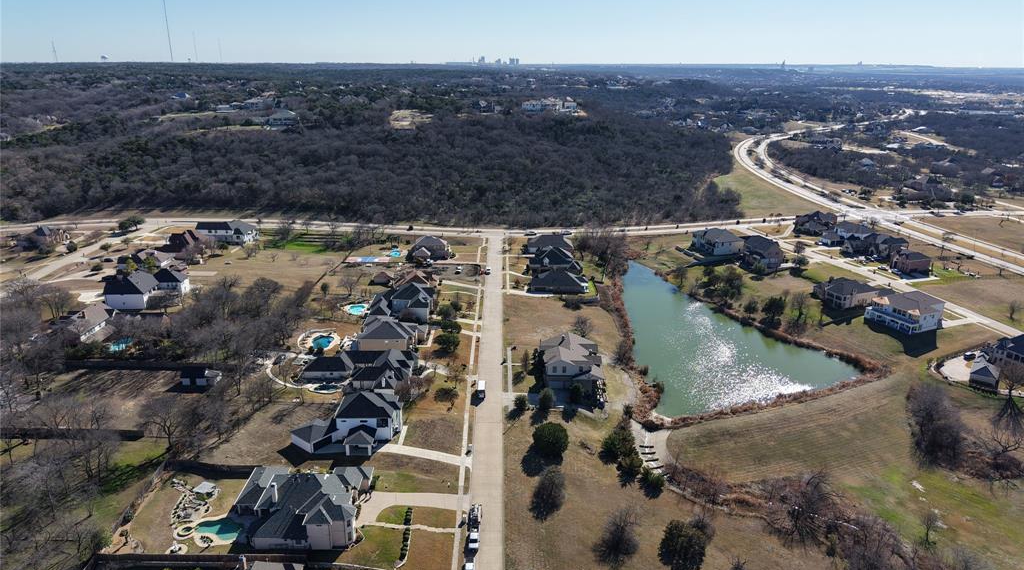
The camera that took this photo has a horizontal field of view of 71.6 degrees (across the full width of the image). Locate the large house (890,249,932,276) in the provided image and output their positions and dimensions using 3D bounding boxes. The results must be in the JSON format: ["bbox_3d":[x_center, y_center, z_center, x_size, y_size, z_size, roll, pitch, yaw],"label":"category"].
[{"bbox_3d":[209.110,-13.490,371.590,15.060,9.040,16.030,-5,18,-14],"label":"large house"}]

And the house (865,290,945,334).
[{"bbox_3d":[155.770,9.400,280.900,18.500,10.500,21.000,-8,19,-24],"label":"house"}]

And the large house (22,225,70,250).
[{"bbox_3d":[-274.990,-30.000,421.400,17.490,10.690,20.890,8,19,24],"label":"large house"}]

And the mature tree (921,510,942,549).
[{"bbox_3d":[94.450,54.590,159.530,4.660,8.160,4.660,0,17,0],"label":"mature tree"}]

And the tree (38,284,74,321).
[{"bbox_3d":[-191.720,7.630,296.740,13.600,13.600,13.600,0,17,0],"label":"tree"}]

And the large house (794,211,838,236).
[{"bbox_3d":[177.390,-36.170,413.150,17.000,10.300,19.000,-5,18,-17],"label":"large house"}]

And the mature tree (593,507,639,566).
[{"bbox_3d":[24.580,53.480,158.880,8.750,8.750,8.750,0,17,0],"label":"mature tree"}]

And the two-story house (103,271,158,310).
[{"bbox_3d":[-169.080,1.920,317.360,18.950,12.150,20.890,0,17,0],"label":"two-story house"}]

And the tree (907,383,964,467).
[{"bbox_3d":[123.480,39.270,206.370,12.500,14.000,12.500,0,17,-1],"label":"tree"}]

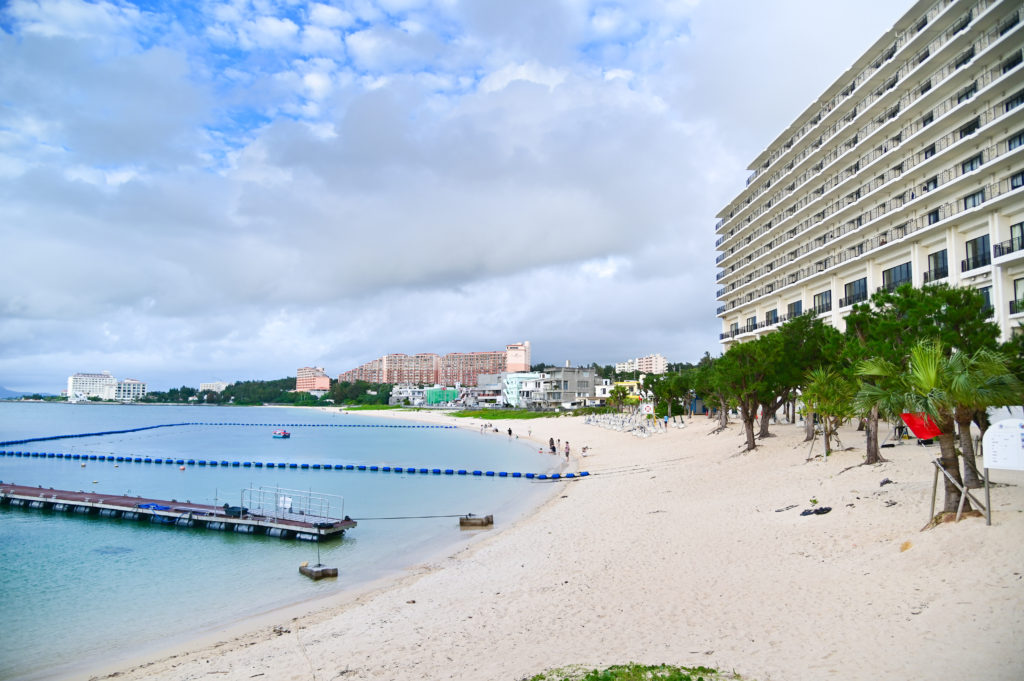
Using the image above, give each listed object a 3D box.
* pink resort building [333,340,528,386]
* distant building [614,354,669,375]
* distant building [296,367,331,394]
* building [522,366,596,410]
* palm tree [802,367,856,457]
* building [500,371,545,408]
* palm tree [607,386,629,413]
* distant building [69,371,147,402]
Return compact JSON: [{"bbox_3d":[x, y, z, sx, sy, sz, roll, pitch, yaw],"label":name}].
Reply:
[{"bbox_3d":[-76.429,25.817,690.425,188.000,49.550,38.000,-1,-5,12],"label":"pink resort building"},{"bbox_3d":[118.745,24.003,625.330,16.000,18.870,50.000,5,-7,-44],"label":"distant building"},{"bbox_3d":[-229.613,46.921,788.943,26.000,32.330,27.000,-4,-6,37],"label":"distant building"},{"bbox_3d":[14.018,14.420,203.522,13.000,12.030,22.000,2,-5,-18],"label":"building"},{"bbox_3d":[12.179,2.676,26.166,2.000,3.360,2.000,-2,-6,25],"label":"palm tree"},{"bbox_3d":[4.016,15.519,211.456,11.000,11.270,15.000,2,-5,-18],"label":"building"},{"bbox_3d":[21.571,12.060,139.480,4.300,5.300,4.300,0,-5,0],"label":"palm tree"},{"bbox_3d":[-470.497,54.880,793.256,82.000,36.420,26.000,3,-6,-30],"label":"distant building"}]

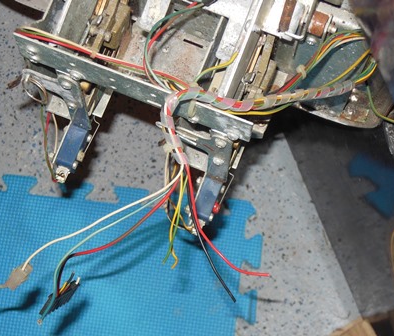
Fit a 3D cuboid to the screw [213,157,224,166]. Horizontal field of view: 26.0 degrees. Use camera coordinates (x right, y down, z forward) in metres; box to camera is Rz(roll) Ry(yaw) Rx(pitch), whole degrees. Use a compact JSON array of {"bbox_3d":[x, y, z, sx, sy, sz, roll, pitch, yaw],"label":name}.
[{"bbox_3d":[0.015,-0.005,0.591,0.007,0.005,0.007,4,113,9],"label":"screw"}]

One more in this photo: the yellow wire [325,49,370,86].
[{"bbox_3d":[0.109,-0.071,0.615,0.043,0.008,0.005,-38,77,0],"label":"yellow wire"}]

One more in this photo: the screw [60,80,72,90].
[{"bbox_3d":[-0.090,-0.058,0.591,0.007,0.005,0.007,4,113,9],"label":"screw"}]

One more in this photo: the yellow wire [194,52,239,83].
[{"bbox_3d":[0.015,-0.070,0.603,0.037,0.010,0.005,-30,76,9],"label":"yellow wire"}]

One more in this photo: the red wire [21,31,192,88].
[{"bbox_3d":[-0.065,-0.077,0.600,0.126,0.008,0.005,17,74,0],"label":"red wire"}]

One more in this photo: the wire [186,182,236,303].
[{"bbox_3d":[0.006,0.049,0.560,0.007,0.012,0.087,-20,69,-6],"label":"wire"}]

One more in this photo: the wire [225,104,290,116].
[{"bbox_3d":[0.043,-0.040,0.607,0.047,0.005,0.006,-7,74,-6],"label":"wire"}]

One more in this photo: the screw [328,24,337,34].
[{"bbox_3d":[0.098,-0.102,0.620,0.006,0.006,0.006,24,94,9],"label":"screw"}]

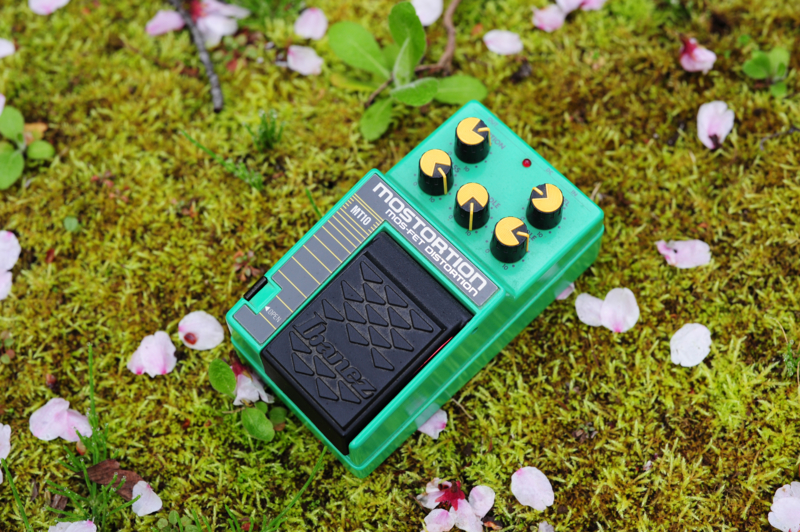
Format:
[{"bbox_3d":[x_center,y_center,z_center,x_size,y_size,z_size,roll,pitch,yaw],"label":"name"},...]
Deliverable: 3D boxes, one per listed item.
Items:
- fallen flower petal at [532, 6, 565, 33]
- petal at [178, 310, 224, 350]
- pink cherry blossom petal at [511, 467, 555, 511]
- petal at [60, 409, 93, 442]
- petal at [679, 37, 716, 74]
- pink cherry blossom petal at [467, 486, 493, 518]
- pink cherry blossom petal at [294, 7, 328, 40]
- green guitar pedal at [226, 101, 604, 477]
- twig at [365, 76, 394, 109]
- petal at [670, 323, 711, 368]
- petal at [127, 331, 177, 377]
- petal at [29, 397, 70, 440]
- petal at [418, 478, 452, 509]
[{"bbox_3d":[0.063,-0.104,0.510,0.014,0.005,0.013,1,70,3],"label":"fallen flower petal"},{"bbox_3d":[-0.077,0.025,0.470,0.018,0.004,0.015,43,77,16],"label":"petal"},{"bbox_3d":[0.047,0.080,0.437,0.013,0.004,0.017,-28,68,-10],"label":"pink cherry blossom petal"},{"bbox_3d":[-0.121,0.060,0.453,0.015,0.005,0.011,32,72,15],"label":"petal"},{"bbox_3d":[0.122,-0.086,0.499,0.015,0.009,0.015,12,71,7],"label":"petal"},{"bbox_3d":[0.029,0.086,0.444,0.011,0.004,0.012,0,70,3],"label":"pink cherry blossom petal"},{"bbox_3d":[-0.038,-0.103,0.521,0.014,0.004,0.017,1,66,3],"label":"pink cherry blossom petal"},{"bbox_3d":[0.007,0.004,0.449,0.127,0.054,0.070,-43,74,-12],"label":"green guitar pedal"},{"bbox_3d":[-0.008,-0.071,0.500,0.003,0.003,0.018,38,76,14],"label":"twig"},{"bbox_3d":[0.108,0.030,0.456,0.014,0.004,0.018,37,73,17],"label":"petal"},{"bbox_3d":[-0.093,0.035,0.467,0.017,0.006,0.019,24,73,11],"label":"petal"},{"bbox_3d":[-0.132,0.058,0.460,0.015,0.005,0.017,-6,70,0],"label":"petal"},{"bbox_3d":[0.013,0.083,0.444,0.013,0.006,0.011,0,70,2],"label":"petal"}]

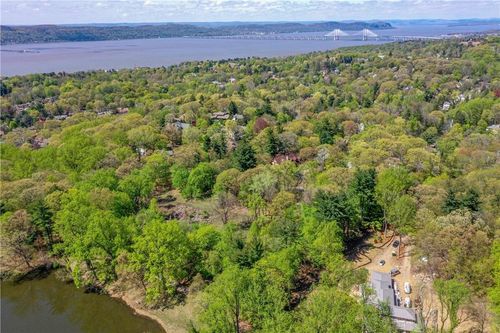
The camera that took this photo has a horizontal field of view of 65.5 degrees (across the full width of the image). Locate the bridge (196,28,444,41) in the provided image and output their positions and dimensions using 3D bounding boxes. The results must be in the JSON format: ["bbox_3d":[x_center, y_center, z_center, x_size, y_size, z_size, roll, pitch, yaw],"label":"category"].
[{"bbox_3d":[520.189,-1762.840,5148.491,4300.000,128.000,80.000,17,26,39],"label":"bridge"}]

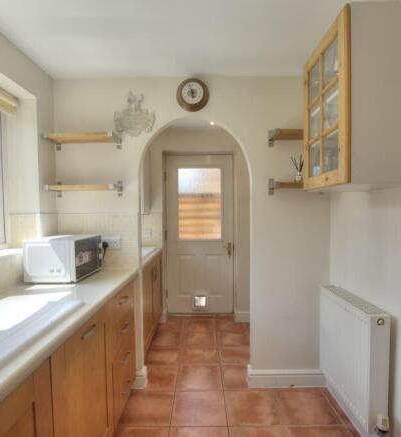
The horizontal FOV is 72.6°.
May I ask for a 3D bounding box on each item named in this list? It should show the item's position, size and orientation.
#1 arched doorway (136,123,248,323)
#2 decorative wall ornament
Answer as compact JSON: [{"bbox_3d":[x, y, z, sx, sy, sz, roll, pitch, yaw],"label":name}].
[{"bbox_3d":[-0.044,0.259,2.095,0.837,2.023,0.131,0,1,0],"label":"arched doorway"},{"bbox_3d":[-0.480,-0.767,1.995,0.308,0.321,0.030,0,1,0],"label":"decorative wall ornament"}]

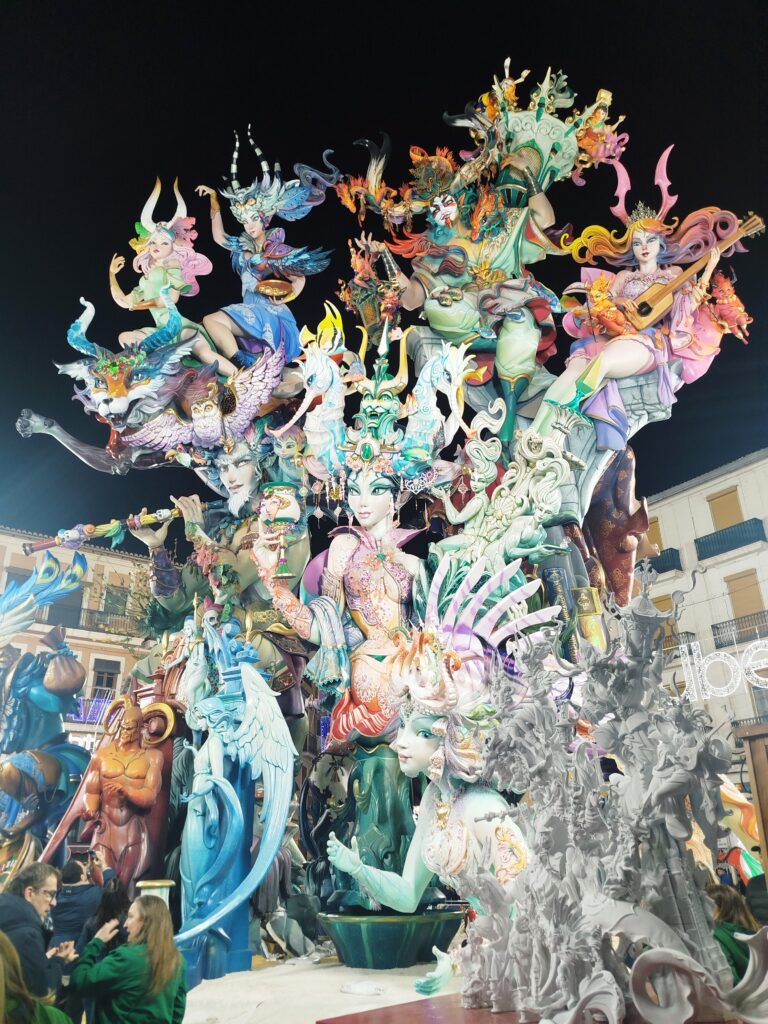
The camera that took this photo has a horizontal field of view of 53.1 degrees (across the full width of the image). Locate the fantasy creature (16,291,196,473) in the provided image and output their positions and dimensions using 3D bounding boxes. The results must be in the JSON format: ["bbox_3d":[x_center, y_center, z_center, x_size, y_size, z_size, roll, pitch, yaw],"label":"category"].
[{"bbox_3d":[-4.692,-2.261,13.062,3.204,2.737,2.563,-14,-21,26],"label":"fantasy creature"}]

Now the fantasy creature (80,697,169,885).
[{"bbox_3d":[-3.219,3.427,9.591,1.023,2.180,0.767,-4,-28,9],"label":"fantasy creature"}]

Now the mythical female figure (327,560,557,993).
[{"bbox_3d":[0.765,3.149,9.935,3.087,5.068,2.685,16,-31,-26],"label":"mythical female figure"}]

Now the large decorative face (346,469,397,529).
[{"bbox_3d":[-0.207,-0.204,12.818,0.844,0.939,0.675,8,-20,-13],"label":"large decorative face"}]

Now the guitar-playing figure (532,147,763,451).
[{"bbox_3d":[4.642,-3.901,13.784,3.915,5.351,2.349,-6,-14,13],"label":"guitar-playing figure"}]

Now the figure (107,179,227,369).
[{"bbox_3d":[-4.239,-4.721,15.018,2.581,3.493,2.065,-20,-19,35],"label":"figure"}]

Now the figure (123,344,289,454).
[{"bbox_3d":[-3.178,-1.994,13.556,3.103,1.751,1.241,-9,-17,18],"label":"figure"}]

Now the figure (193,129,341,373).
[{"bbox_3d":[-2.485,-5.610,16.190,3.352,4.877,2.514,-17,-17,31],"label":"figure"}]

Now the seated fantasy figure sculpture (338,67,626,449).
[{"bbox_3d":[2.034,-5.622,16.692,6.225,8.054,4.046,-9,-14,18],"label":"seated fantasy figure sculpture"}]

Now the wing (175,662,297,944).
[{"bbox_3d":[-1.924,3.702,10.046,1.433,3.358,1.791,22,-34,-35],"label":"wing"}]

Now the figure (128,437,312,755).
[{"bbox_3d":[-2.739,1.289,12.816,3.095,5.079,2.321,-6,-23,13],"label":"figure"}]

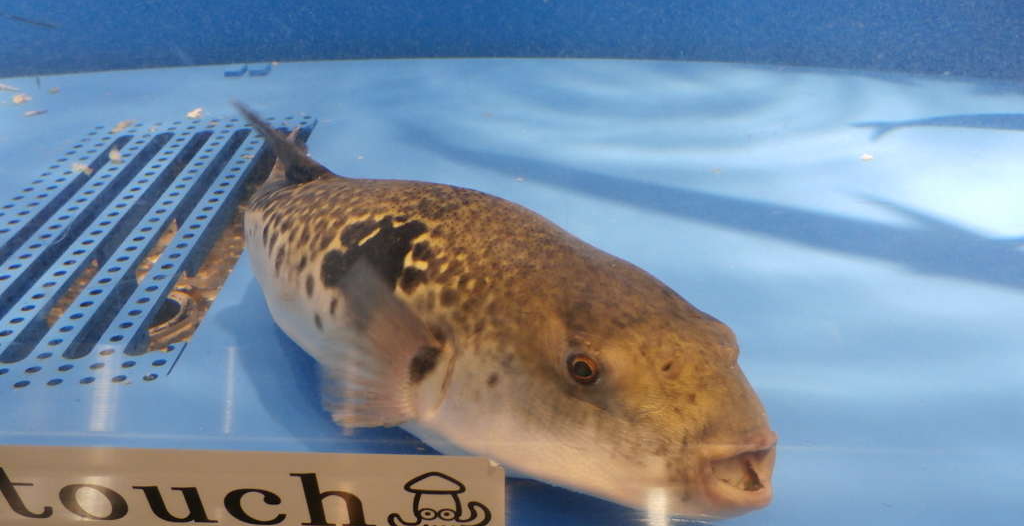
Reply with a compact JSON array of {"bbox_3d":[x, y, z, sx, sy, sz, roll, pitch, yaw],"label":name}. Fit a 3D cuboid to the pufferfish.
[{"bbox_3d":[-0.042,0.008,0.385,0.150,0.128,0.405,-20,30,-39],"label":"pufferfish"}]

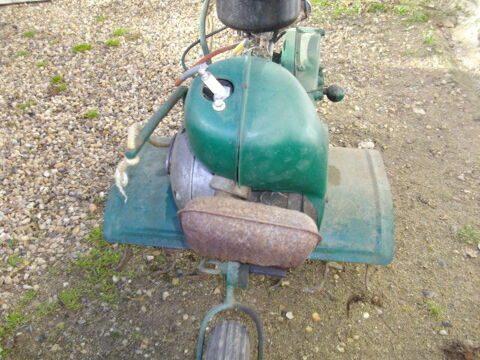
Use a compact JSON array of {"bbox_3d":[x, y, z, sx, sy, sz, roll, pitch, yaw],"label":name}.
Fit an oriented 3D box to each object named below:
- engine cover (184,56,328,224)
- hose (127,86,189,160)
[{"bbox_3d":[0.043,-0.091,1.081,0.257,0.242,0.276,4,38,5],"label":"engine cover"},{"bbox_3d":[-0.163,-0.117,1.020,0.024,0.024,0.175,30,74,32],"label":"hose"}]

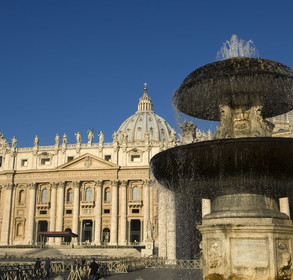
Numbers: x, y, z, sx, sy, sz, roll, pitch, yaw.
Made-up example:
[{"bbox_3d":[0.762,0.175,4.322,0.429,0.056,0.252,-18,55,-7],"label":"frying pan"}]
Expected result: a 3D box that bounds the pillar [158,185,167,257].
[{"bbox_3d":[2.730,14.028,73.255,1.500,12.800,1.500,-3,-15,11],"label":"pillar"}]

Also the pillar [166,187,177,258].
[{"bbox_3d":[4.103,13.862,72.198,1.600,12.800,1.600,-3,-15,11],"label":"pillar"}]

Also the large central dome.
[{"bbox_3d":[-0.482,-20.893,361.356,46.000,53.000,46.000,-3,-15,11],"label":"large central dome"}]

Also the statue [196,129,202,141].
[{"bbox_3d":[25.400,-2.239,203.767,2.400,5.700,2.200,-3,-15,11],"label":"statue"}]

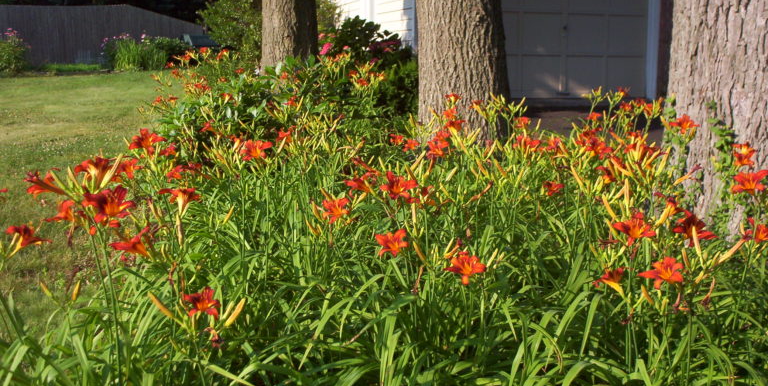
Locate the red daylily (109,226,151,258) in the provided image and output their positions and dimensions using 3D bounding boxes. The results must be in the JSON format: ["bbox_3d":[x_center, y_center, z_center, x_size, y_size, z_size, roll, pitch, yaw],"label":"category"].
[{"bbox_3d":[-0.656,0.128,2.050,0.095,0.085,0.095,-5,13,-20],"label":"red daylily"}]

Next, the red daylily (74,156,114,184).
[{"bbox_3d":[-0.764,-0.059,2.100,0.108,0.078,0.100,5,14,23],"label":"red daylily"}]

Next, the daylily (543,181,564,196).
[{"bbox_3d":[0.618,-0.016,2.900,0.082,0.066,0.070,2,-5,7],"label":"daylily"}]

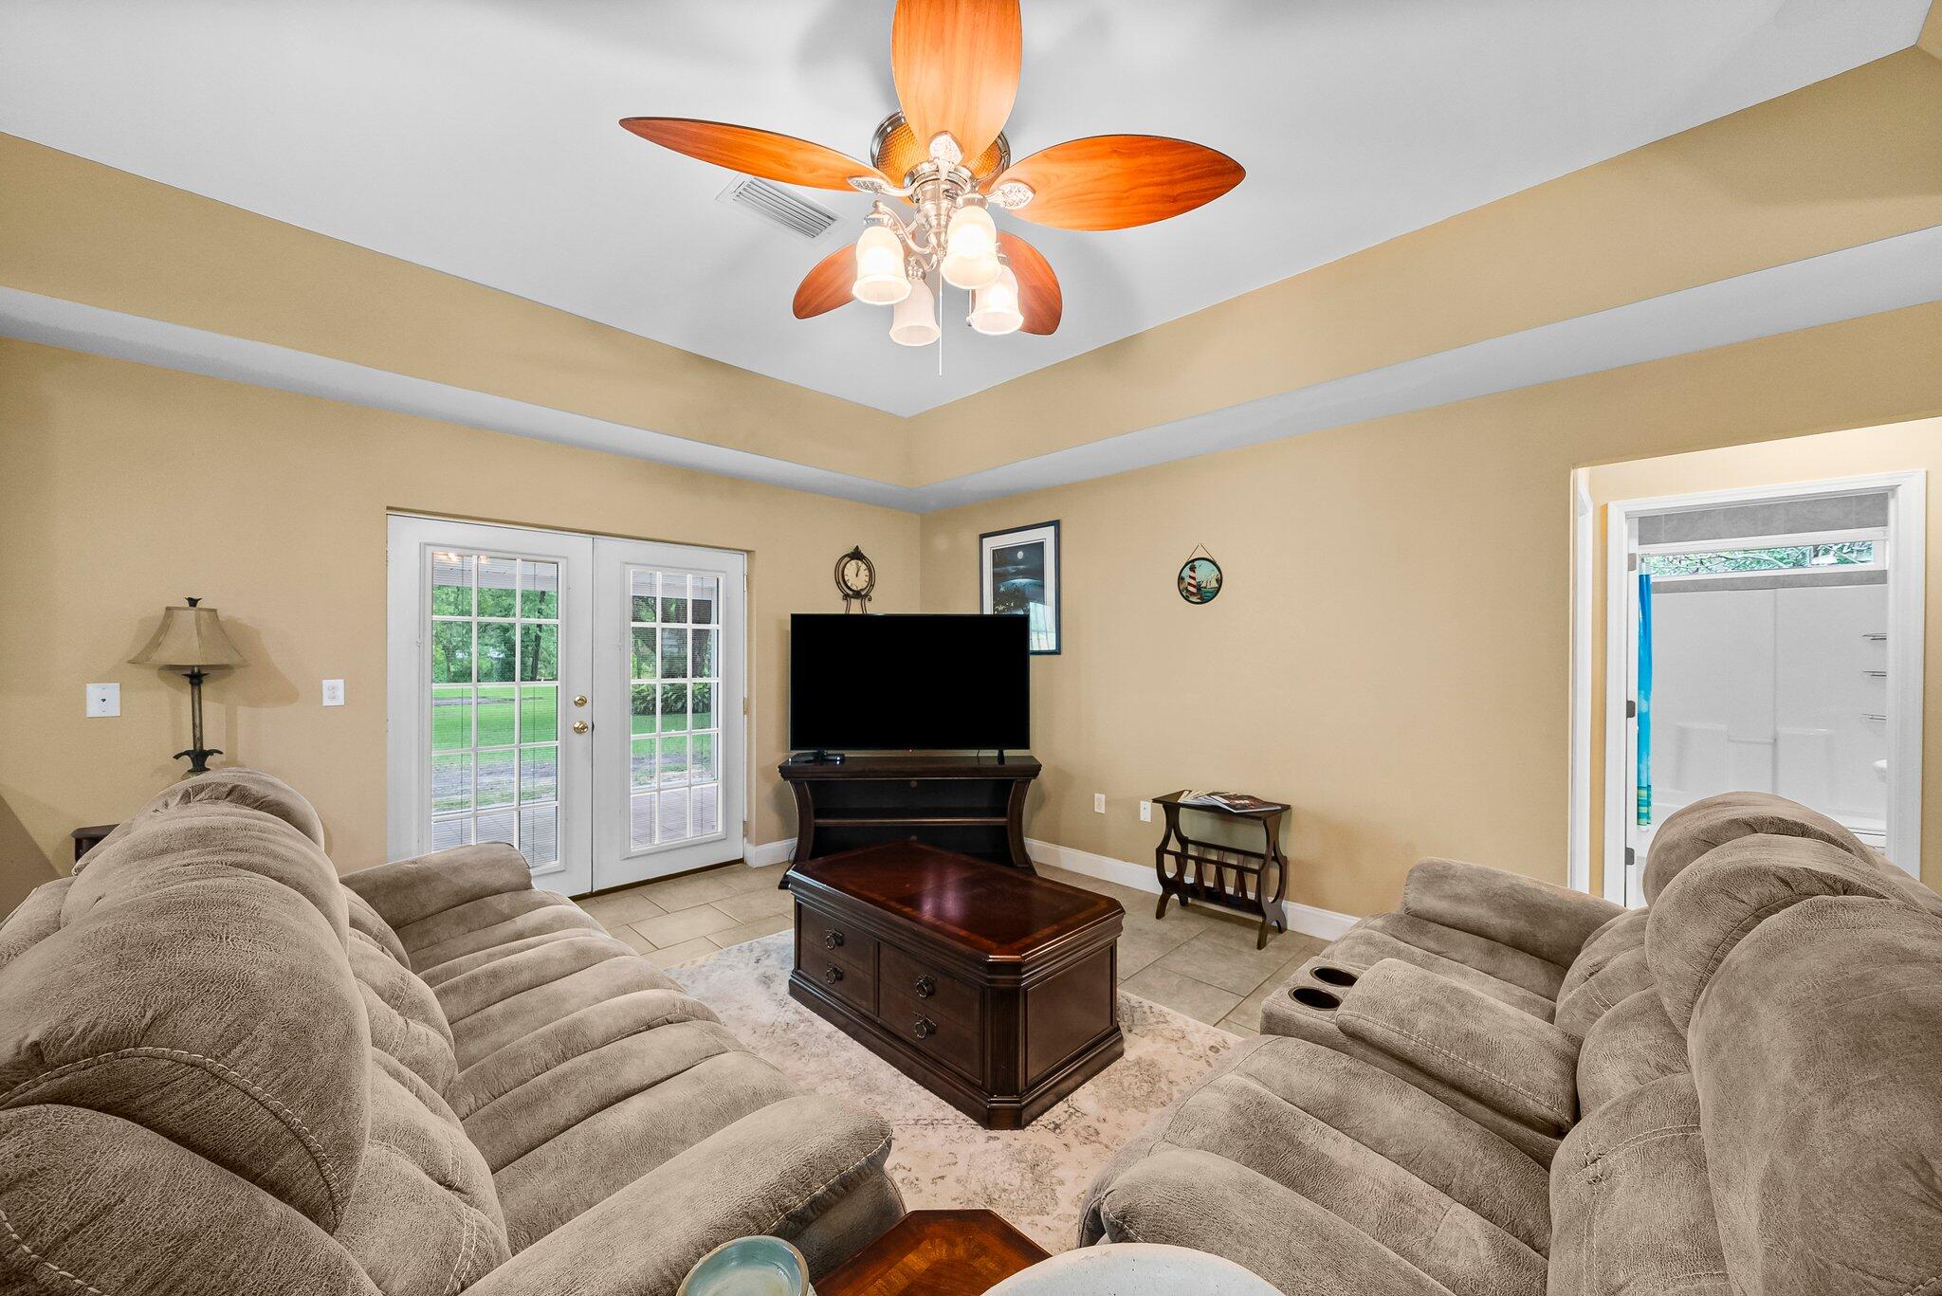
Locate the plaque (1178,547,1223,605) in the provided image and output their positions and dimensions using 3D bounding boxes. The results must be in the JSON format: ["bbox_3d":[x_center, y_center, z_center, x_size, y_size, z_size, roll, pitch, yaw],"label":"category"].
[{"bbox_3d":[1.257,-0.402,3.580,0.263,0.323,0.020,1,1,45],"label":"plaque"}]

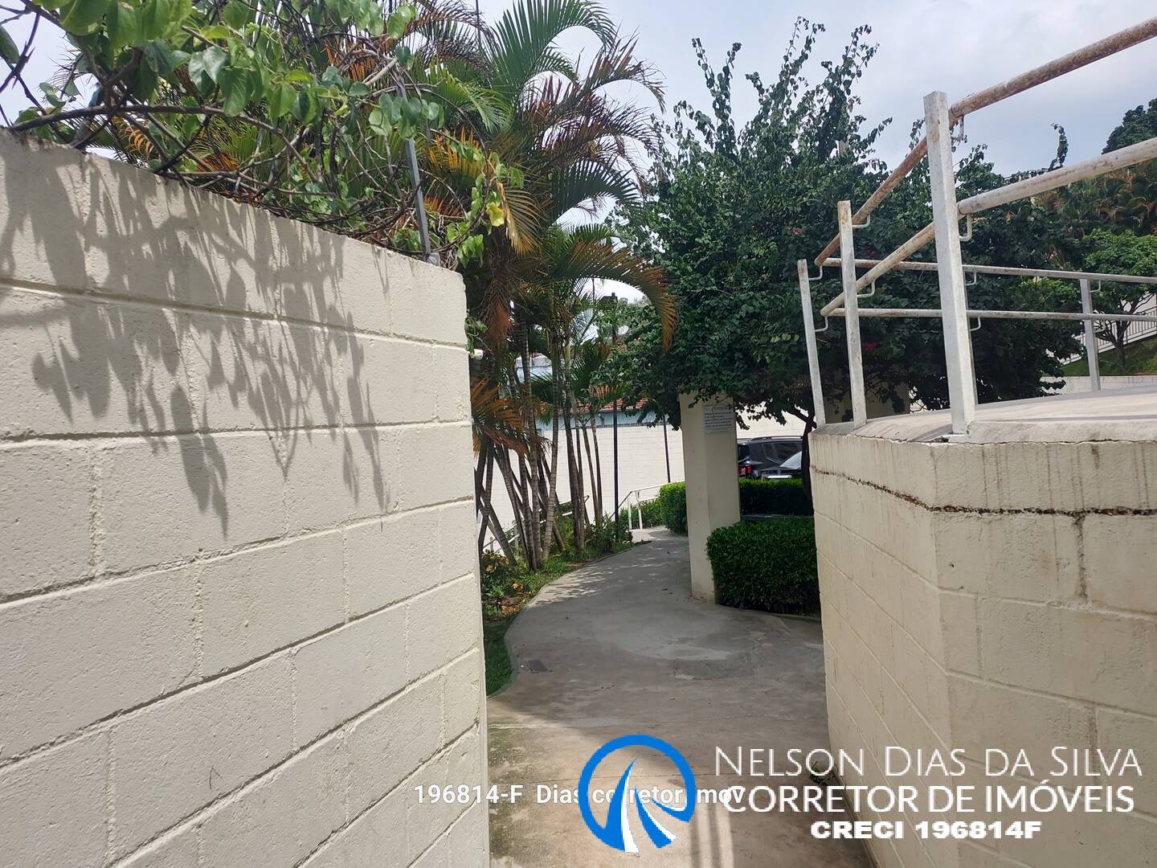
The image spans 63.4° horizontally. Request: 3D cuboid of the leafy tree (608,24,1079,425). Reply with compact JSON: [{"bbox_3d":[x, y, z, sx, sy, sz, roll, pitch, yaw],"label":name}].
[{"bbox_3d":[2.950,-1.500,10.200,5.000,5.700,4.500,-3,1,0],"label":"leafy tree"}]

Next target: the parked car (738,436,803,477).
[{"bbox_3d":[5.200,0.880,23.200,4.300,1.670,1.800,-3,1,-33],"label":"parked car"}]

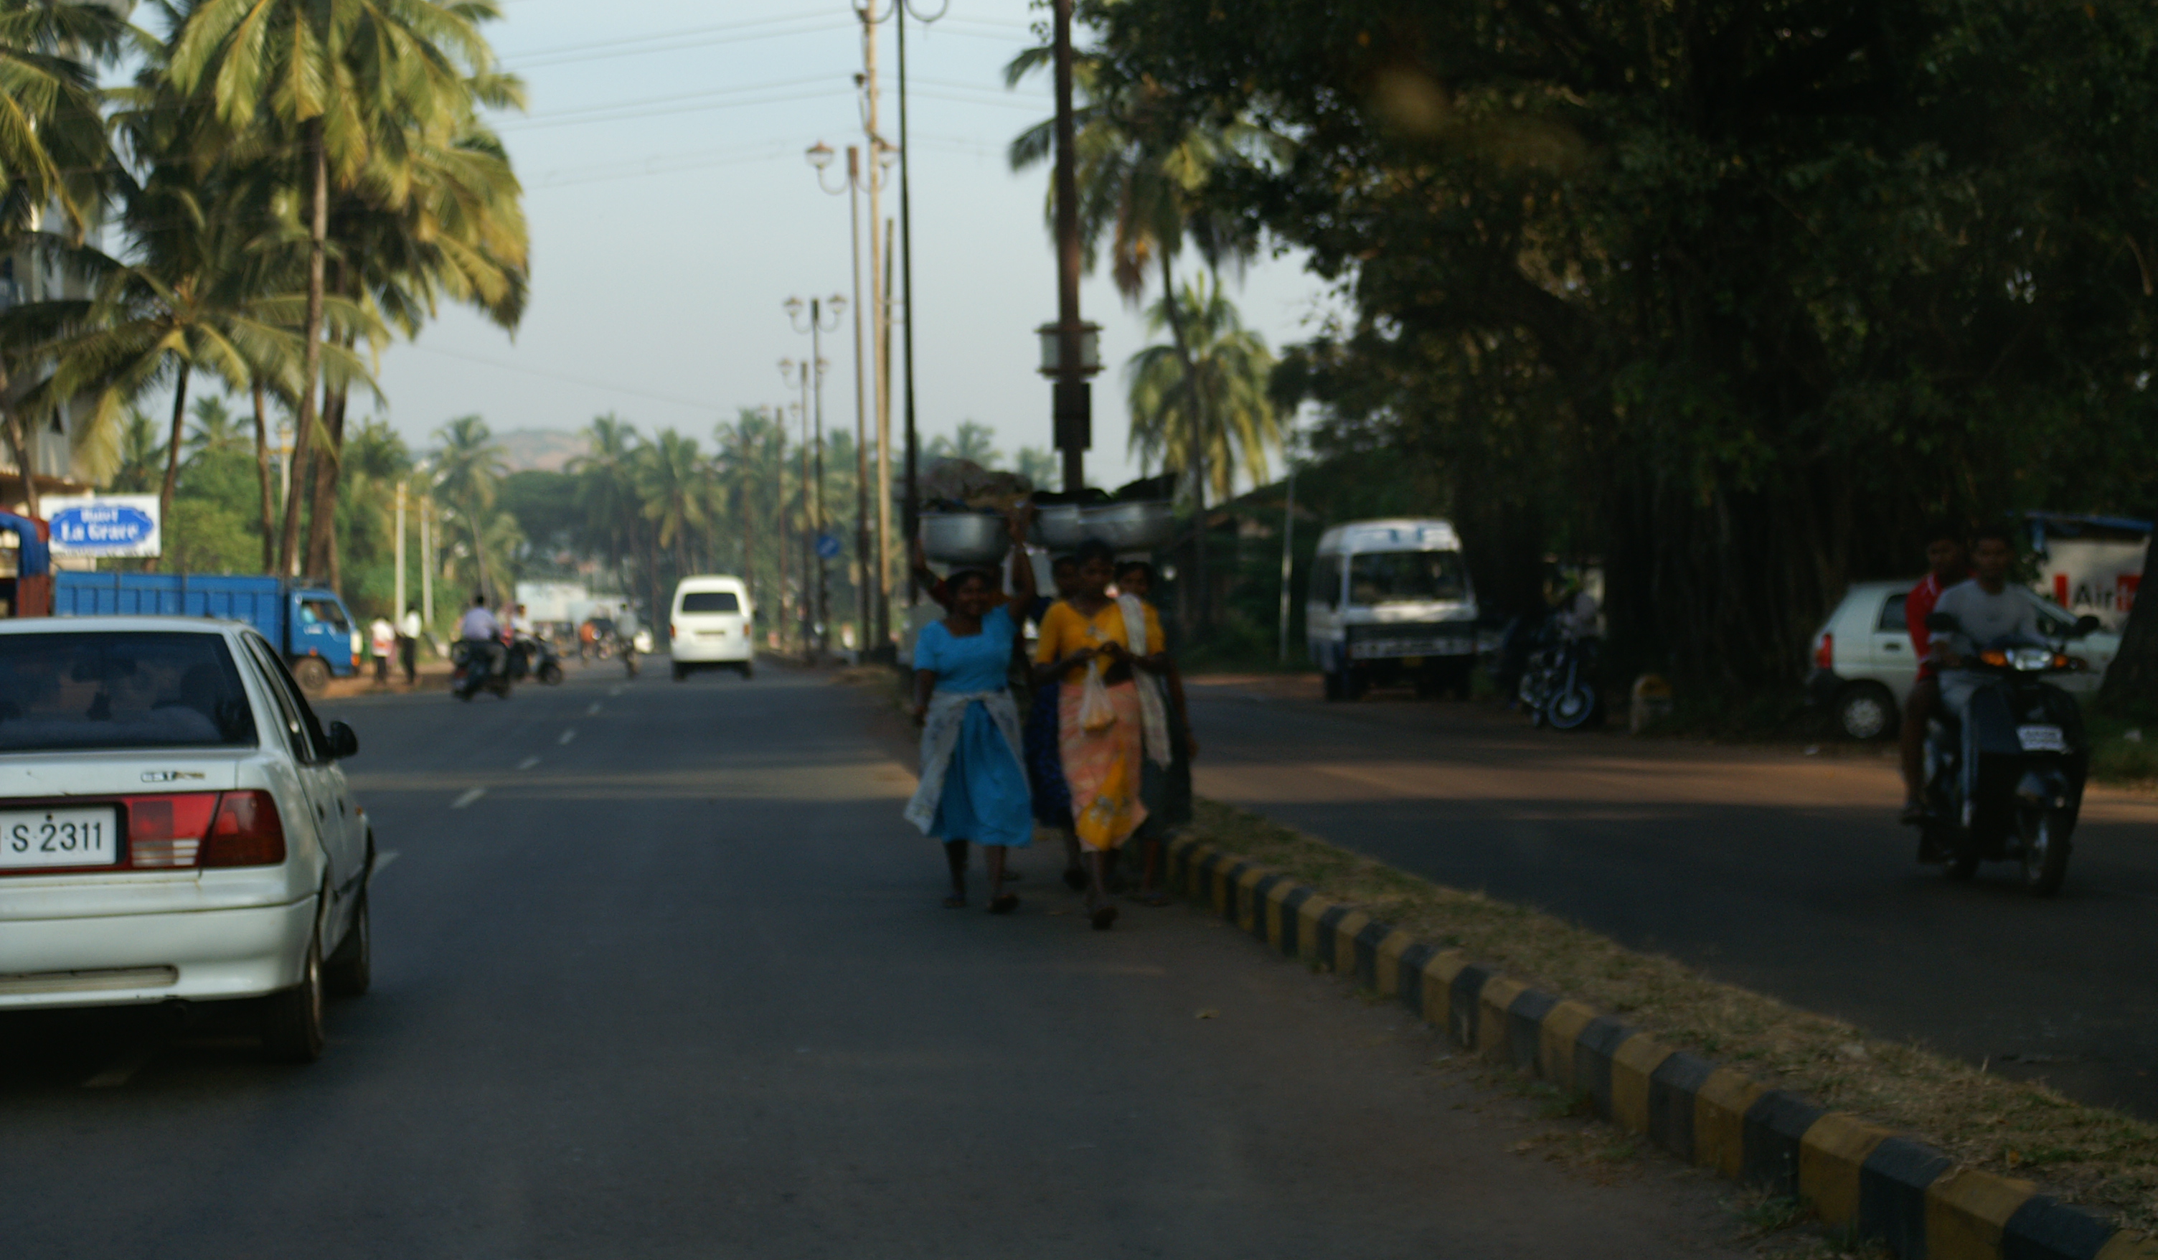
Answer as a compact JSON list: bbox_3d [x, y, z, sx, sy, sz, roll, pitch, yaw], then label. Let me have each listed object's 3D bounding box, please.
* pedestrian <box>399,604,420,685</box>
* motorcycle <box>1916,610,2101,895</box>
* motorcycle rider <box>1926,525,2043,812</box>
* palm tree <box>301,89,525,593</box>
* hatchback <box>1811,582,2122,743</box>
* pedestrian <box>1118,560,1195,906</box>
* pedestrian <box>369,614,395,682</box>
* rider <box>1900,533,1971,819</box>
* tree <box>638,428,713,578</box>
[{"bbox_3d":[-14.063,0.319,94.500,0.500,1.670,0.380,-1,0,-45],"label":"pedestrian"},{"bbox_3d":[4.084,0.531,19.800,0.740,1.200,1.780,-1,0,-6],"label":"motorcycle"},{"bbox_3d":[4.015,0.168,19.900,0.530,1.270,0.740,-1,0,-6],"label":"motorcycle rider"},{"bbox_3d":[-14.155,-5.131,93.000,5.700,12.300,5.700,-1,0,-5],"label":"palm tree"},{"bbox_3d":[8.528,0.280,41.500,3.500,1.460,1.490,-1,0,3],"label":"hatchback"},{"bbox_3d":[0.331,0.457,20.300,0.440,1.550,0.380,-1,0,-5],"label":"pedestrian"},{"bbox_3d":[-14.744,0.410,95.000,0.550,1.520,0.400,-1,0,-6],"label":"pedestrian"},{"bbox_3d":[3.878,0.197,20.200,0.520,1.350,0.620,-1,0,-6],"label":"rider"},{"bbox_3d":[-21.486,-5.449,240.000,4.400,10.700,4.400,-1,0,-5],"label":"tree"}]

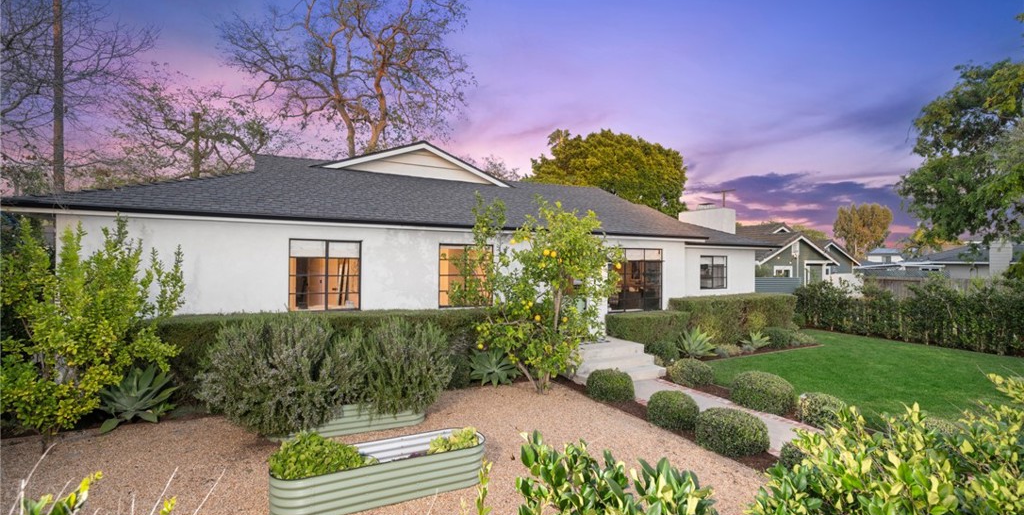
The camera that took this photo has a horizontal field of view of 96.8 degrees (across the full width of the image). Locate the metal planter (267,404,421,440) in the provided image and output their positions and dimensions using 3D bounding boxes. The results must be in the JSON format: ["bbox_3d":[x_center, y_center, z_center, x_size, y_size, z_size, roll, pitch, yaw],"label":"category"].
[{"bbox_3d":[-2.150,2.063,6.038,2.000,0.380,0.570,1,-1,-25],"label":"metal planter"}]

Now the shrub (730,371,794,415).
[{"bbox_3d":[3.854,2.042,7.008,0.820,0.550,0.850,1,-1,-26],"label":"shrub"}]

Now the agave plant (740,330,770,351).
[{"bbox_3d":[6.748,2.273,12.600,0.760,0.600,0.760,1,-2,-25],"label":"agave plant"}]

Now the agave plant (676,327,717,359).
[{"bbox_3d":[4.626,2.144,11.400,0.950,0.760,0.950,1,-2,-25],"label":"agave plant"}]

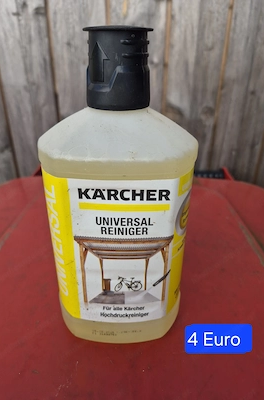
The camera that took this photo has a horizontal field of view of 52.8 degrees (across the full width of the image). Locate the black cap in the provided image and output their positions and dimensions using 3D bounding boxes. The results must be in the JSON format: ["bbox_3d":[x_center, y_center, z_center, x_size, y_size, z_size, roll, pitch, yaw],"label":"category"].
[{"bbox_3d":[-0.008,-0.086,0.177,0.044,0.047,0.044,0,26,0],"label":"black cap"}]

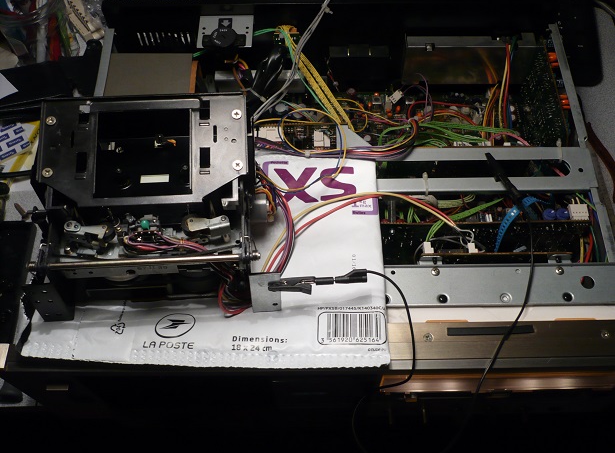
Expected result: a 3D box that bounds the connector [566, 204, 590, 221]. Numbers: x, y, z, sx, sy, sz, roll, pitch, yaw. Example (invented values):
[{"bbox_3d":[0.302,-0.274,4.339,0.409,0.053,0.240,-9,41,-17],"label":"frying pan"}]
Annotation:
[{"bbox_3d":[0.222,-0.010,0.508,0.014,0.006,0.015,-1,62,1],"label":"connector"}]

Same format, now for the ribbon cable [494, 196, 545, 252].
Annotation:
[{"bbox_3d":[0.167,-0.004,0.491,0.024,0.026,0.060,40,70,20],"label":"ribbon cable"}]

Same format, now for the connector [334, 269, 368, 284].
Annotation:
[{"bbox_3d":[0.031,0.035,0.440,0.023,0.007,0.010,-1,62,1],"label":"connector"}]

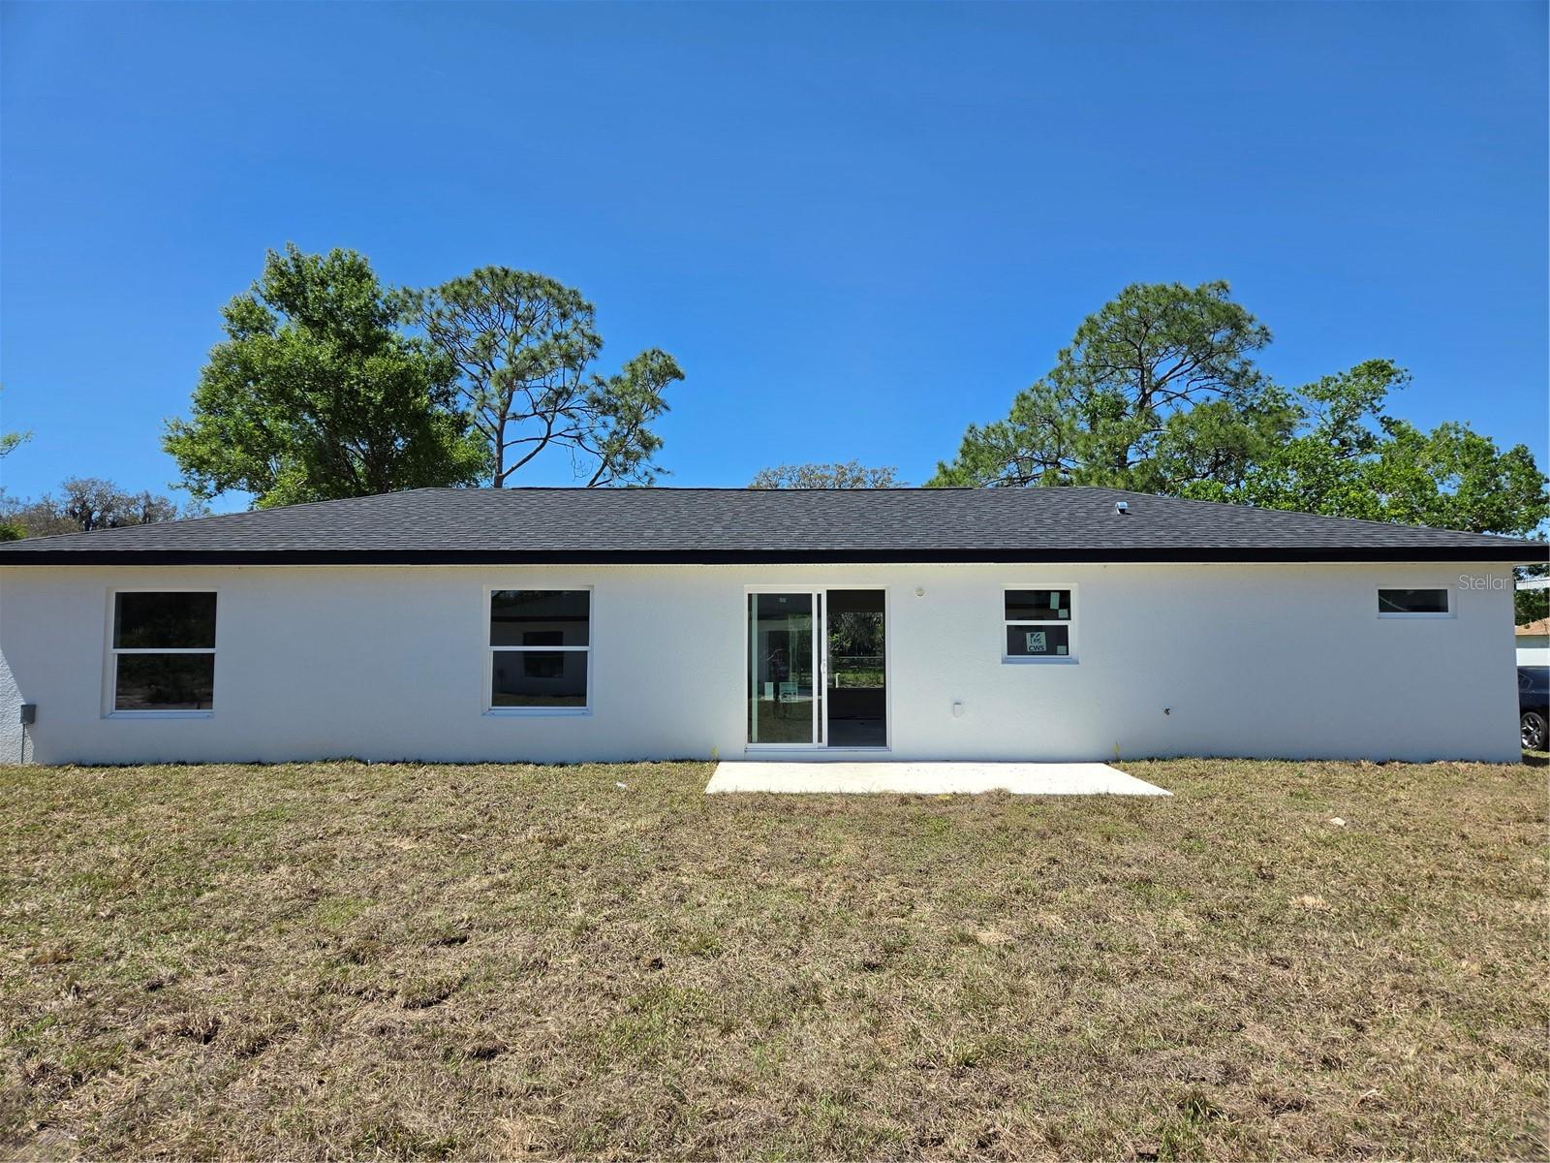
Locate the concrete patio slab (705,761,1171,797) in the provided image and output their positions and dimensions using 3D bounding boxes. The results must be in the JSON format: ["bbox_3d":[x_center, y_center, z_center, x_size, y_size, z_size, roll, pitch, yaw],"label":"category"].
[{"bbox_3d":[1.722,2.321,11.911,4.868,0.110,2.429,0,-2,1],"label":"concrete patio slab"}]

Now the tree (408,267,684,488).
[{"bbox_3d":[-8.271,-3.709,37.324,9.895,15.433,8.500,0,-4,0],"label":"tree"}]

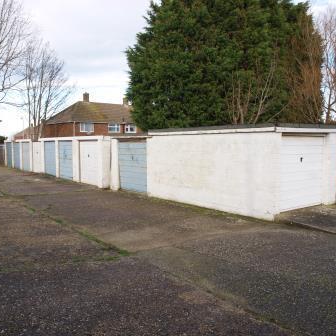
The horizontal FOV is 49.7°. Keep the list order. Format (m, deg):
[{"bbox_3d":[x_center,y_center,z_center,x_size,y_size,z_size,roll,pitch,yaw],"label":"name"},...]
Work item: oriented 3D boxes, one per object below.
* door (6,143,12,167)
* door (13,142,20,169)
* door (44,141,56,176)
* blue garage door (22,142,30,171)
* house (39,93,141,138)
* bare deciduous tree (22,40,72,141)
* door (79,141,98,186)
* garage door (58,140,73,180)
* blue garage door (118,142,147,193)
[{"bbox_3d":[-12.608,-1.005,28.900,0.140,2.000,2.080,-3,5,-37],"label":"door"},{"bbox_3d":[-11.254,-0.890,27.100,0.140,2.000,2.080,-3,5,-37],"label":"door"},{"bbox_3d":[-6.510,-0.520,20.226,0.100,1.829,1.752,-3,5,-36],"label":"door"},{"bbox_3d":[-9.798,-0.758,25.200,0.140,2.000,2.080,-3,5,-37],"label":"blue garage door"},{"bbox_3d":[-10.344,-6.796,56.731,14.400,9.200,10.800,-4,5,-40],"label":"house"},{"bbox_3d":[-13.410,-7.321,40.009,5.500,12.700,5.300,-2,4,-18],"label":"bare deciduous tree"},{"bbox_3d":[-3.415,-0.201,15.925,0.100,1.856,1.874,-3,5,-36],"label":"door"},{"bbox_3d":[-5.101,-0.379,18.234,0.100,1.838,1.781,-3,5,-36],"label":"garage door"},{"bbox_3d":[-1.266,-0.054,13.738,0.100,1.838,1.865,-3,5,-36],"label":"blue garage door"}]

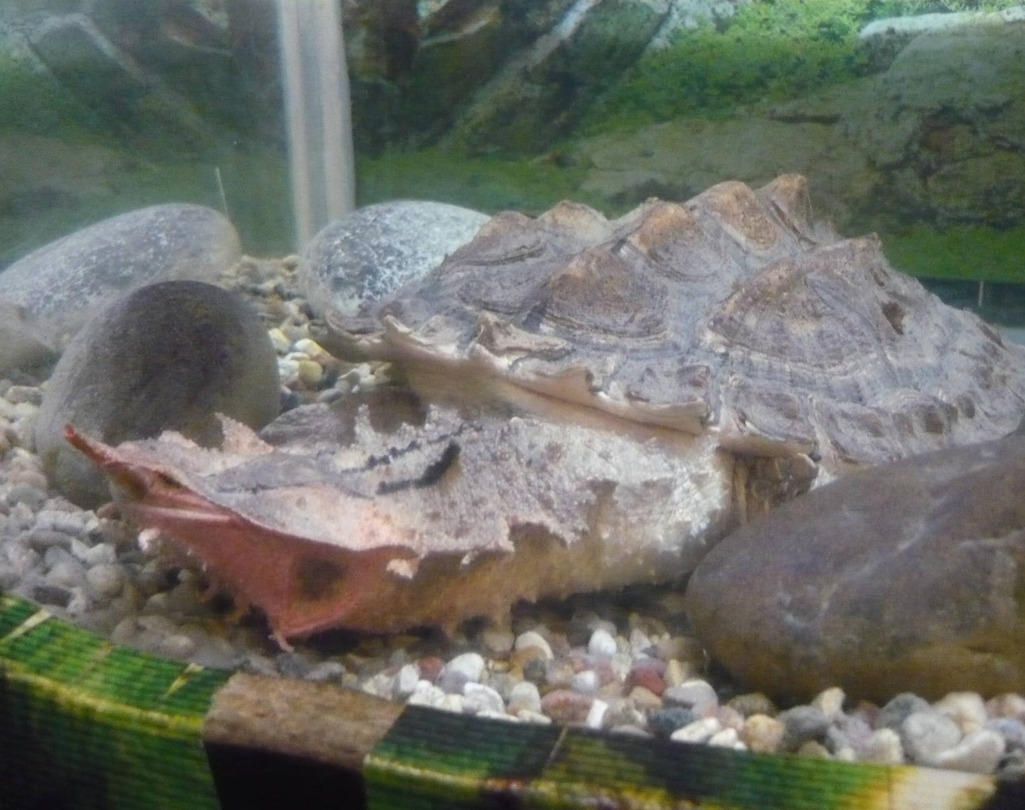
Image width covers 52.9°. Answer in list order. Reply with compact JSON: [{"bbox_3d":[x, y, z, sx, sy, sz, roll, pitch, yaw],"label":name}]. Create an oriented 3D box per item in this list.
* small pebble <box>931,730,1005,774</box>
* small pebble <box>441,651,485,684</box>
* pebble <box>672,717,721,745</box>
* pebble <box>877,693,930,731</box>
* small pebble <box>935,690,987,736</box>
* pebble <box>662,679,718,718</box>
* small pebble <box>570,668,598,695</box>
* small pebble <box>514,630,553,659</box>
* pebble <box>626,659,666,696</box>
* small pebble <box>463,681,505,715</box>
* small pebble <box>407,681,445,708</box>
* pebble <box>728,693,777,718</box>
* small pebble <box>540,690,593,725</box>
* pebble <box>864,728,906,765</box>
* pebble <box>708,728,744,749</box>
[{"bbox_3d":[0.172,0.131,0.390,0.028,0.015,0.017,11,21,26],"label":"small pebble"},{"bbox_3d":[-0.025,0.134,0.521,0.022,0.017,0.018,0,20,-3],"label":"small pebble"},{"bbox_3d":[0.074,0.131,0.414,0.021,0.010,0.011,-8,23,-18],"label":"pebble"},{"bbox_3d":[0.157,0.123,0.412,0.022,0.016,0.018,9,21,23],"label":"pebble"},{"bbox_3d":[0.183,0.128,0.422,0.023,0.016,0.019,0,22,0],"label":"small pebble"},{"bbox_3d":[0.087,0.143,0.503,0.027,0.018,0.019,5,20,11],"label":"pebble"},{"bbox_3d":[0.030,0.116,0.429,0.012,0.012,0.011,3,19,5],"label":"small pebble"},{"bbox_3d":[0.009,0.110,0.468,0.018,0.014,0.015,0,22,0],"label":"small pebble"},{"bbox_3d":[0.058,0.118,0.447,0.018,0.013,0.015,0,22,0],"label":"pebble"},{"bbox_3d":[-0.012,0.124,0.433,0.018,0.012,0.015,0,22,0],"label":"small pebble"},{"bbox_3d":[-0.036,0.123,0.436,0.016,0.010,0.012,0,22,0],"label":"small pebble"},{"bbox_3d":[0.100,0.126,0.428,0.020,0.013,0.015,0,22,0],"label":"pebble"},{"bbox_3d":[0.027,0.146,0.493,0.026,0.017,0.019,3,20,4],"label":"small pebble"},{"bbox_3d":[0.171,0.157,0.470,0.016,0.019,0.016,10,22,23],"label":"pebble"},{"bbox_3d":[0.082,0.128,0.394,0.014,0.010,0.011,6,20,13],"label":"pebble"}]

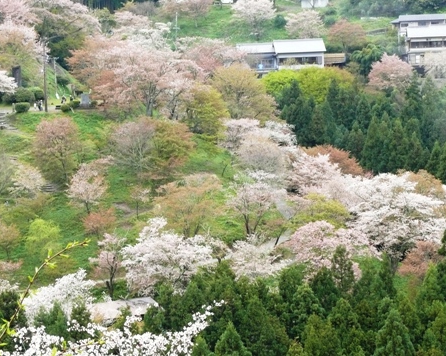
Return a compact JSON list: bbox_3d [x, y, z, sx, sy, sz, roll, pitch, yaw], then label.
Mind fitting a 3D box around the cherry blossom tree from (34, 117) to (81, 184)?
[{"bbox_3d":[-22.650,-3.760,210.000,6.170,9.030,5.680,0,6,0],"label":"cherry blossom tree"}]

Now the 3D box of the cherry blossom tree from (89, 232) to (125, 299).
[{"bbox_3d":[-15.641,11.747,206.000,4.800,8.600,4.800,0,11,0],"label":"cherry blossom tree"}]

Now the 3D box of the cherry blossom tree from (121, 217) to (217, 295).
[{"bbox_3d":[-6.640,9.450,187.000,11.470,9.220,10.550,0,6,0],"label":"cherry blossom tree"}]

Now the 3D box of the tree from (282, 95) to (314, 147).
[{"bbox_3d":[11.960,-8.790,243.000,5.000,9.000,5.000,0,9,0],"label":"tree"}]

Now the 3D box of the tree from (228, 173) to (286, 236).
[{"bbox_3d":[4.560,3.610,209.000,7.800,8.500,7.200,0,9,0],"label":"tree"}]

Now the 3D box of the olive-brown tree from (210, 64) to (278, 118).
[{"bbox_3d":[3.360,-13.220,240.000,9.800,8.800,9.200,0,9,0],"label":"olive-brown tree"}]

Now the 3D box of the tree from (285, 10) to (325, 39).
[{"bbox_3d":[15.830,-29.620,298.000,7.800,6.000,7.300,0,9,0],"label":"tree"}]

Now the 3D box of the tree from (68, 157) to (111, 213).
[{"bbox_3d":[-17.880,1.000,204.000,5.730,6.960,5.270,0,6,0],"label":"tree"}]

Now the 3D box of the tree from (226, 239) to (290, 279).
[{"bbox_3d":[4.812,11.048,208.000,8.600,5.800,8.000,0,11,0],"label":"tree"}]

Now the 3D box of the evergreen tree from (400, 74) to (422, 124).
[{"bbox_3d":[31.330,-12.800,255.000,3.800,8.600,3.800,0,9,0],"label":"evergreen tree"}]

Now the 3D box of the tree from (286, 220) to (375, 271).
[{"bbox_3d":[14.437,9.557,208.000,12.500,7.400,10.500,0,11,0],"label":"tree"}]

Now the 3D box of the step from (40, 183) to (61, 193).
[{"bbox_3d":[-24.620,1.360,219.000,2.800,1.000,2.200,0,9,0],"label":"step"}]

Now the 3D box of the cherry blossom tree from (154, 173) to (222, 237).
[{"bbox_3d":[-4.879,3.748,217.000,9.500,8.400,9.000,0,11,0],"label":"cherry blossom tree"}]

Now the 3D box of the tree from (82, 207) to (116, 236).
[{"bbox_3d":[-16.740,5.900,208.000,4.600,3.900,4.400,0,9,0],"label":"tree"}]

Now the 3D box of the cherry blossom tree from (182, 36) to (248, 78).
[{"bbox_3d":[-1.450,-19.890,262.000,10.800,8.500,10.000,0,9,0],"label":"cherry blossom tree"}]

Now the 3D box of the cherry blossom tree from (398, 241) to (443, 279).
[{"bbox_3d":[25.490,10.580,198.000,5.700,5.200,5.400,0,9,0],"label":"cherry blossom tree"}]

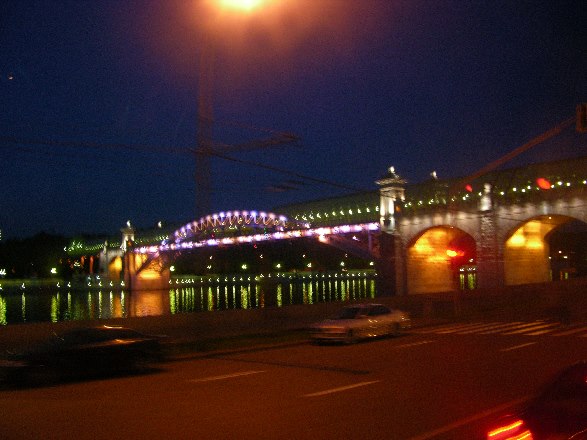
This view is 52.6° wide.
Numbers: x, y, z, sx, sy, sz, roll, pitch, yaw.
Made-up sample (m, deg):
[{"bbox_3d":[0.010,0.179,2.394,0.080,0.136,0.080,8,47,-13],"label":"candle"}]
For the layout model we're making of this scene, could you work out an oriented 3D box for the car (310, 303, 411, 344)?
[{"bbox_3d":[2.886,4.275,25.117,4.550,1.410,1.740,2,-5,-43],"label":"car"}]

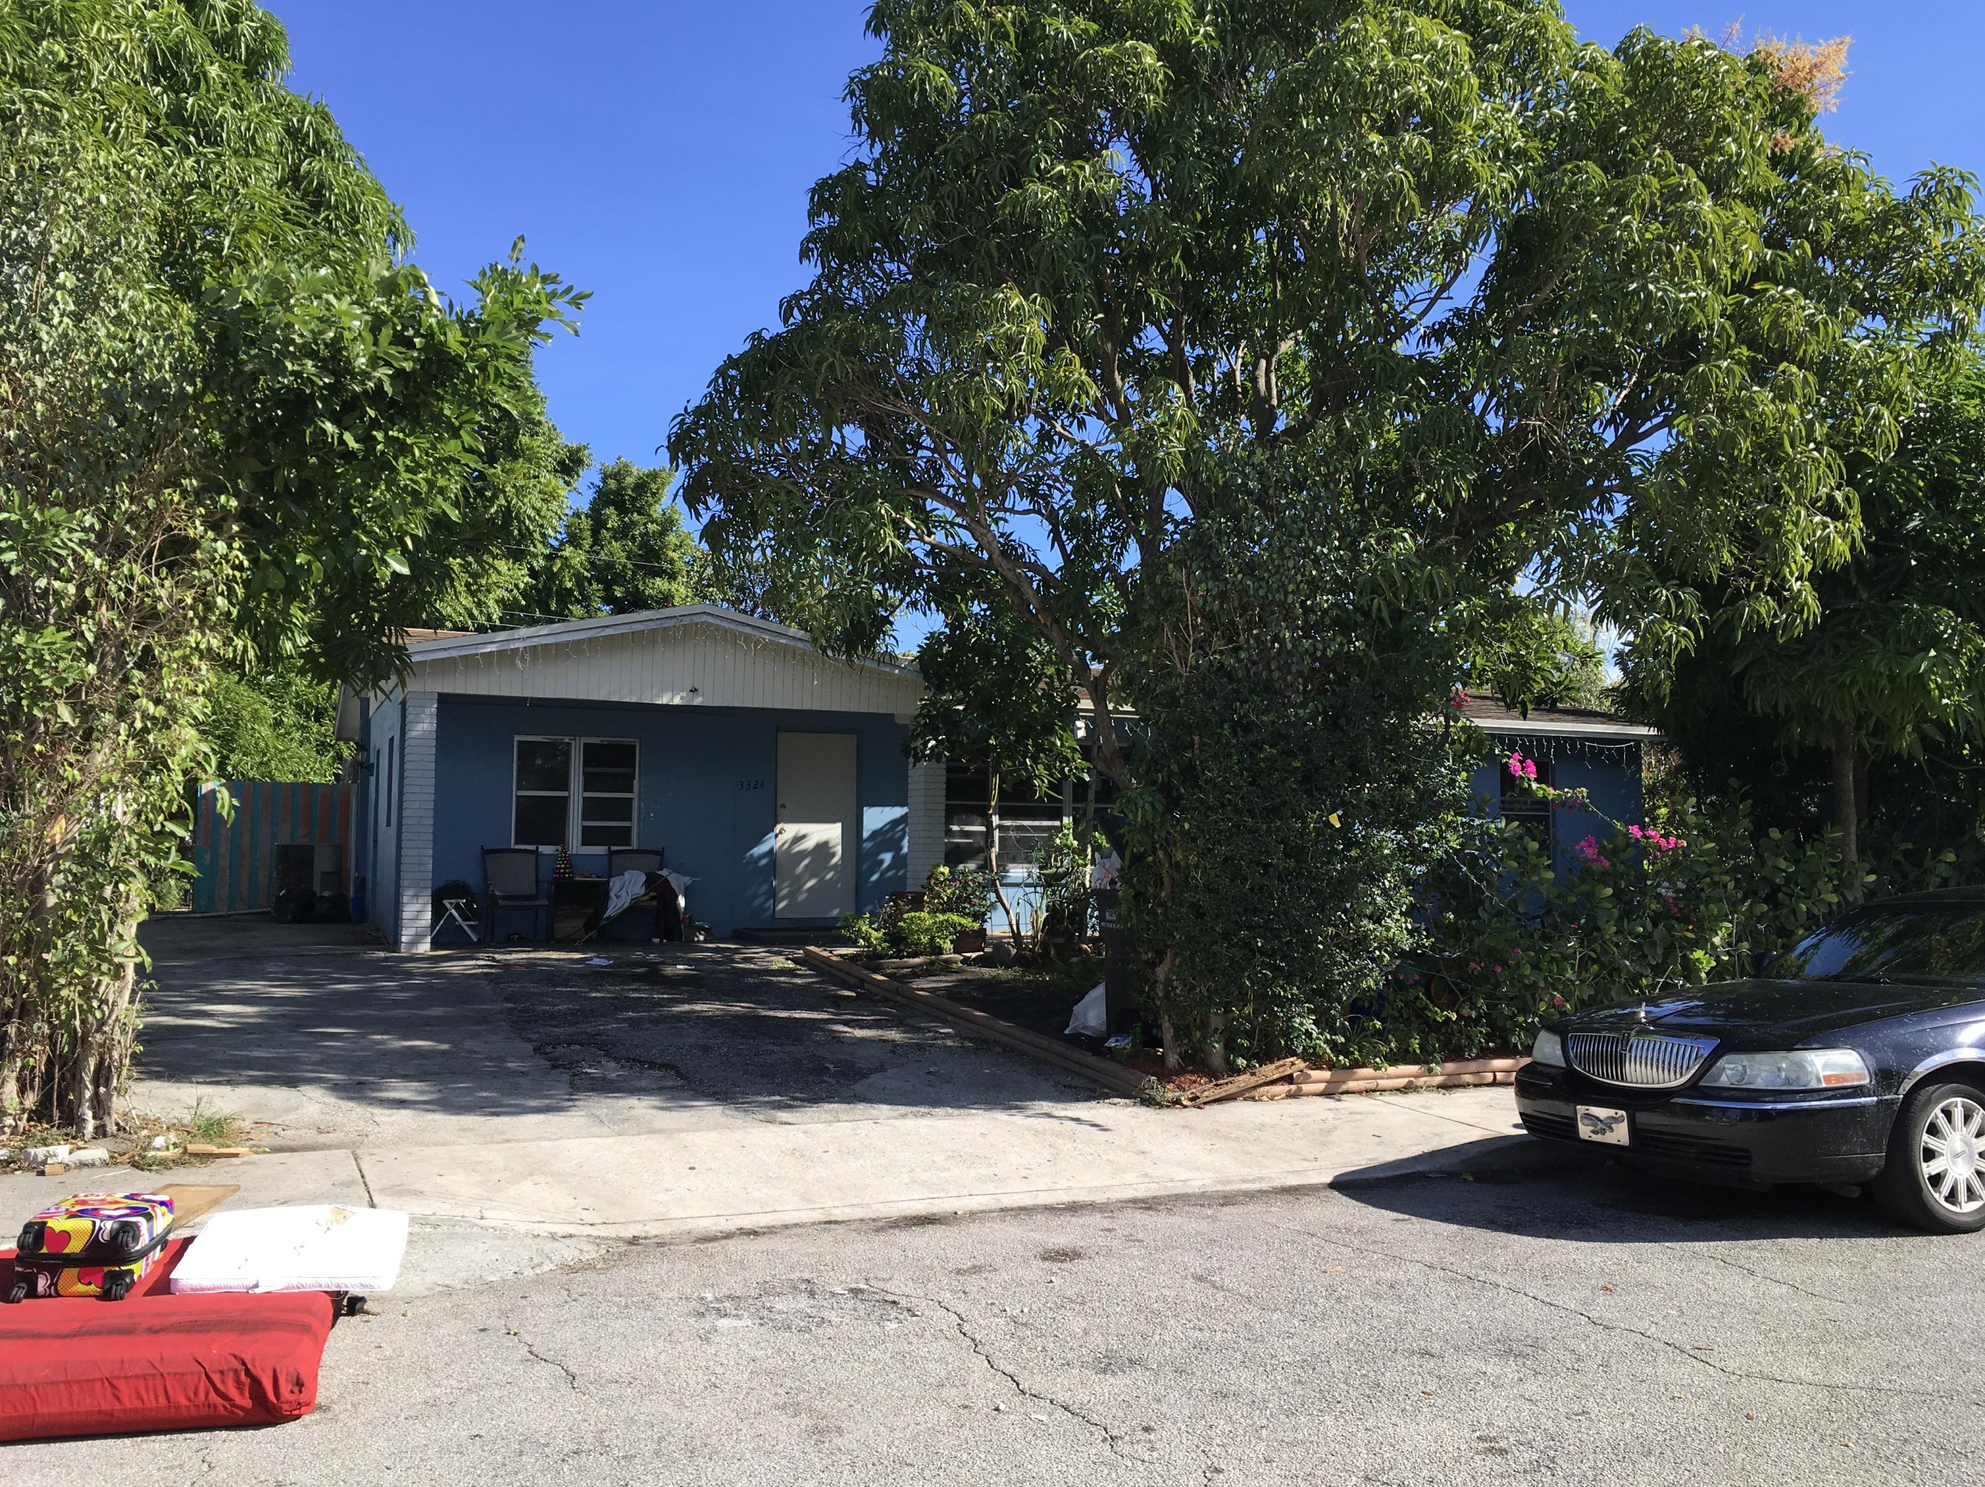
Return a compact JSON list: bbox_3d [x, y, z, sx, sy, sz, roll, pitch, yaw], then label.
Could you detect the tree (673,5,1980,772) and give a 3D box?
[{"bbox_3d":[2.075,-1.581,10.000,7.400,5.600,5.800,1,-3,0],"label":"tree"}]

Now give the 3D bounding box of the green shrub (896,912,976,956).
[{"bbox_3d":[-0.517,1.744,15.200,0.780,0.440,0.680,1,-3,0],"label":"green shrub"}]

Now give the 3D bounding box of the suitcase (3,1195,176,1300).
[{"bbox_3d":[-2.691,1.501,5.016,0.360,0.235,0.490,1,-3,-15],"label":"suitcase"}]

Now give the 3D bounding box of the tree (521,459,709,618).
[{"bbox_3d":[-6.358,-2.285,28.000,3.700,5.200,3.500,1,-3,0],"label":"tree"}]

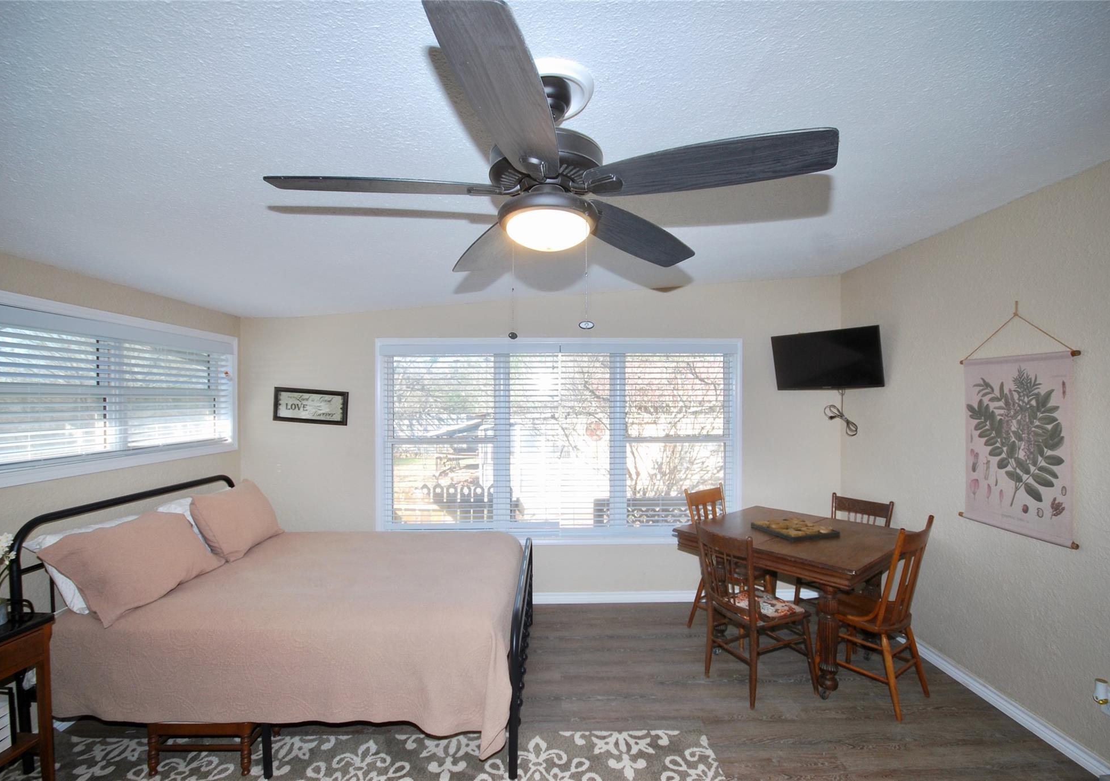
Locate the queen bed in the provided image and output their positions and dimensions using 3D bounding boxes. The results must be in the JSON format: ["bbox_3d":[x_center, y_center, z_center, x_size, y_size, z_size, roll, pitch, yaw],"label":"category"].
[{"bbox_3d":[-1.272,1.141,2.859,2.220,1.085,1.530,0,-1,0],"label":"queen bed"}]

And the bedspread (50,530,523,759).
[{"bbox_3d":[-1.206,1.318,2.837,2.020,0.550,1.560,0,-1,0],"label":"bedspread"}]

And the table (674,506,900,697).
[{"bbox_3d":[1.505,1.298,3.086,1.060,0.776,1.060,1,-1,-40],"label":"table"}]

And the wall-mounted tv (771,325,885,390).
[{"bbox_3d":[2.029,-0.232,3.646,0.065,0.432,0.732,-16,9,-42],"label":"wall-mounted tv"}]

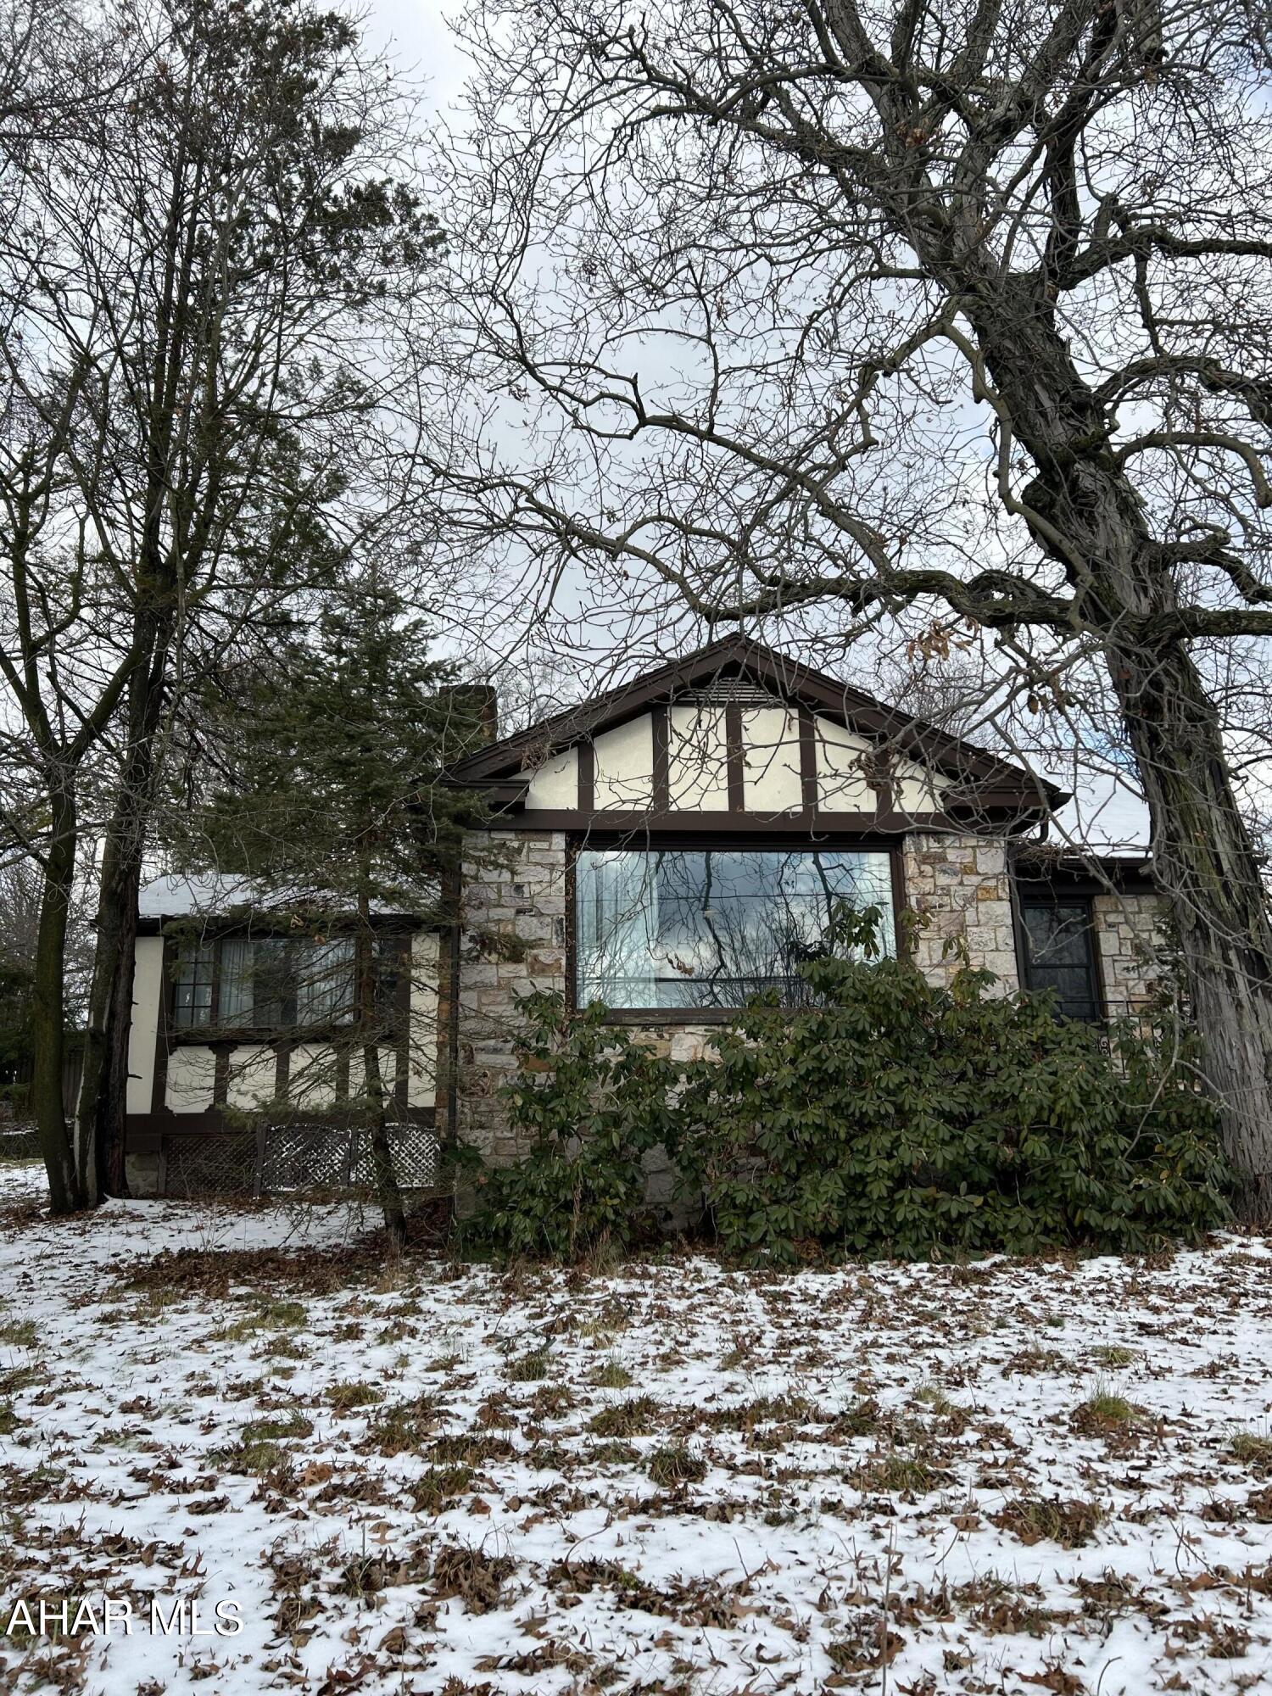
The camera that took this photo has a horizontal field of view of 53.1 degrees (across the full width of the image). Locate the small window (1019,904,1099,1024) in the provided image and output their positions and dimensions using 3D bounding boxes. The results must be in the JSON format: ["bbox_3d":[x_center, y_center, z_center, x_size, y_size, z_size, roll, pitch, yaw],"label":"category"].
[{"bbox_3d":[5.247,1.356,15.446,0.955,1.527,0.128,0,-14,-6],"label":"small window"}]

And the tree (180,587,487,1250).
[{"bbox_3d":[-2.597,0.357,10.979,2.610,5.910,2.561,0,-14,-6],"label":"tree"}]

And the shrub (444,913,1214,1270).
[{"bbox_3d":[1.739,1.983,10.821,6.353,2.906,2.069,0,-14,-6],"label":"shrub"}]

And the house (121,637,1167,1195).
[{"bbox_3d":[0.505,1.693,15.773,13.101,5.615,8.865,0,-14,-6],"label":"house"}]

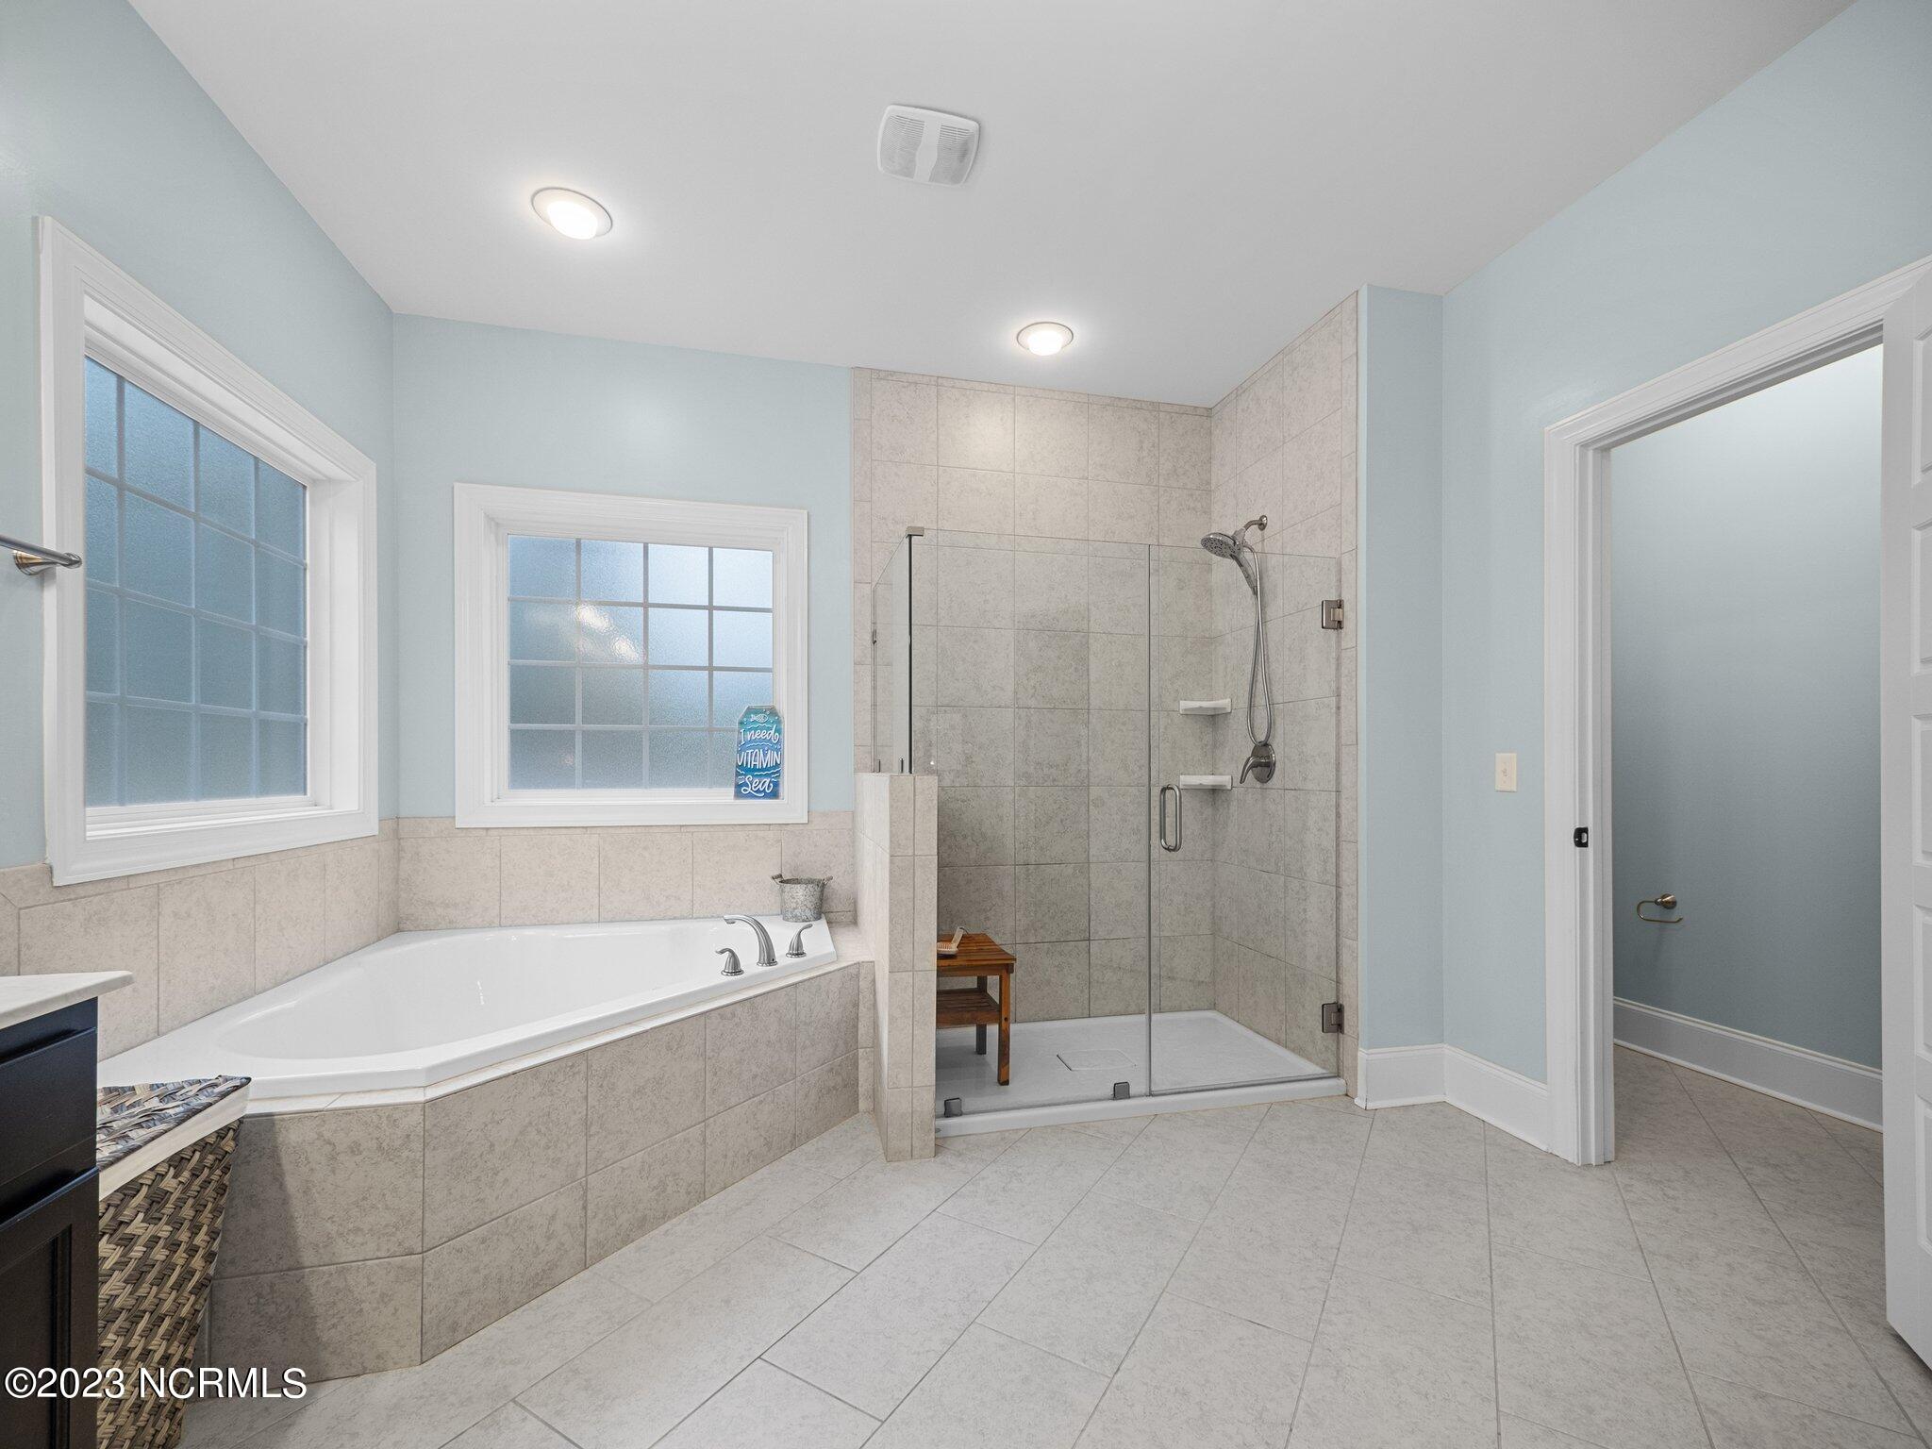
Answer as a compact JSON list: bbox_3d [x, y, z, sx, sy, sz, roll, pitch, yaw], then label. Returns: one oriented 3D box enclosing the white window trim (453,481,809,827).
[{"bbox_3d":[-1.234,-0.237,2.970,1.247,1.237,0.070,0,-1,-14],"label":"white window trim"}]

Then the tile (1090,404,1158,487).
[{"bbox_3d":[0.690,-1.217,3.407,0.326,0.326,0.012,0,-1,-14],"label":"tile"}]

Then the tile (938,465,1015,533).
[{"bbox_3d":[0.047,-0.902,3.287,0.330,0.330,0.010,0,0,-13],"label":"tile"}]

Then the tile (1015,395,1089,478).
[{"bbox_3d":[0.369,-1.221,3.331,0.326,0.326,0.012,0,-1,-14],"label":"tile"}]

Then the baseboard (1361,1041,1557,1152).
[{"bbox_3d":[1.528,1.185,2.481,0.320,0.200,0.400,0,-1,-14],"label":"baseboard"}]

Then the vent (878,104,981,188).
[{"bbox_3d":[-0.097,-1.486,2.021,0.247,0.030,0.232,0,-1,-13],"label":"vent"}]

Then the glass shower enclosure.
[{"bbox_3d":[0.464,0.339,2.934,1.523,1.807,0.829,0,-1,-14],"label":"glass shower enclosure"}]

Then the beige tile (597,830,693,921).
[{"bbox_3d":[-1.222,0.583,2.991,0.338,0.338,0.010,0,0,-13],"label":"beige tile"}]

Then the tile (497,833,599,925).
[{"bbox_3d":[-1.550,0.578,2.913,0.328,0.331,0.010,0,0,-13],"label":"tile"}]

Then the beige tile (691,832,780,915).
[{"bbox_3d":[-0.888,0.583,3.042,0.326,0.326,0.012,0,-1,-14],"label":"beige tile"}]

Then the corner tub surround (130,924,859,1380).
[{"bbox_3d":[-1.059,0.981,2.246,1.627,0.548,1.520,0,-1,-13],"label":"corner tub surround"}]

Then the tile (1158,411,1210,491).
[{"bbox_3d":[0.986,-1.225,3.509,0.260,0.330,0.010,0,0,-13],"label":"tile"}]

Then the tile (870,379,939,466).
[{"bbox_3d":[-0.250,-1.239,3.215,0.268,0.326,0.010,0,0,-13],"label":"tile"}]

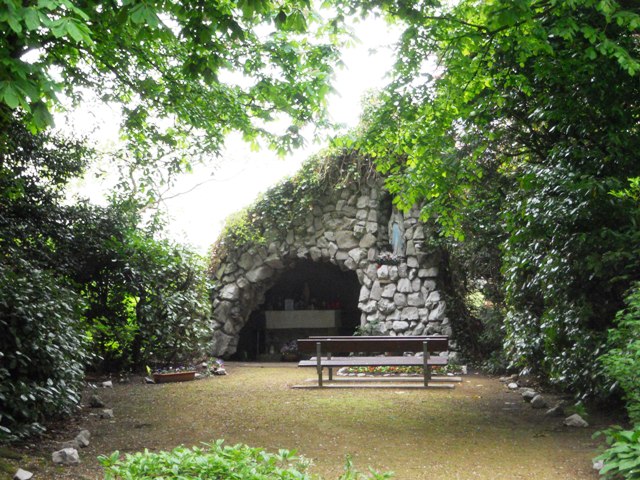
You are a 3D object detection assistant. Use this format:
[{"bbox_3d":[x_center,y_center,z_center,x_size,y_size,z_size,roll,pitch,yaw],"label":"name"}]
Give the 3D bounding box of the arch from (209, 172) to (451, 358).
[{"bbox_3d":[0.200,0.560,35.000,5.200,4.050,2.100,-1,-2,7],"label":"arch"}]

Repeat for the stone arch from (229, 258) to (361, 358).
[{"bbox_3d":[-0.490,1.480,34.700,2.800,2.200,1.300,-1,-2,7],"label":"stone arch"}]

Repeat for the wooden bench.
[{"bbox_3d":[0.875,2.030,26.800,2.450,0.800,0.750,-1,-2,5],"label":"wooden bench"}]

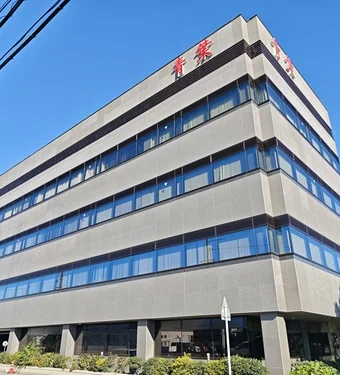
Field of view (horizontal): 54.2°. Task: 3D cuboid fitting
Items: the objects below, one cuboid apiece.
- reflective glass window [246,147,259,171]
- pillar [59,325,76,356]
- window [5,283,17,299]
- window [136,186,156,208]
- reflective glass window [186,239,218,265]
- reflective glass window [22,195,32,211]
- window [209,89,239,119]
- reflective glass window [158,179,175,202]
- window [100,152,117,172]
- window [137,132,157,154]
[{"bbox_3d":[3.927,-1.326,15.638,0.699,1.118,0.120,-21,-32,37],"label":"reflective glass window"},{"bbox_3d":[-5.971,9.431,19.669,0.620,2.450,0.630,-21,-32,37],"label":"pillar"},{"bbox_3d":[-12.485,8.170,26.178,1.790,1.140,0.120,-20,-32,37],"label":"window"},{"bbox_3d":[-1.397,0.626,18.781,1.790,1.140,0.120,-20,-32,37],"label":"window"},{"bbox_3d":[1.386,2.993,14.979,1.790,1.140,0.120,-20,-32,37],"label":"reflective glass window"},{"bbox_3d":[-13.413,1.545,31.198,1.524,1.257,0.120,-21,-32,37],"label":"reflective glass window"},{"bbox_3d":[2.756,-4.210,16.928,1.790,1.140,0.120,-20,-32,37],"label":"window"},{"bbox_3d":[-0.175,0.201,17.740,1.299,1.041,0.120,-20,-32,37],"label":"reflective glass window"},{"bbox_3d":[-4.007,-1.621,21.949,1.760,1.009,0.100,-21,-32,37],"label":"window"},{"bbox_3d":[-1.365,-2.686,19.940,1.739,1.116,0.100,-20,-32,37],"label":"window"}]

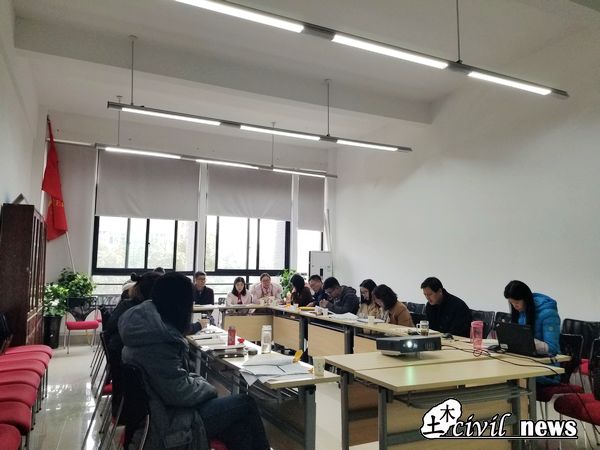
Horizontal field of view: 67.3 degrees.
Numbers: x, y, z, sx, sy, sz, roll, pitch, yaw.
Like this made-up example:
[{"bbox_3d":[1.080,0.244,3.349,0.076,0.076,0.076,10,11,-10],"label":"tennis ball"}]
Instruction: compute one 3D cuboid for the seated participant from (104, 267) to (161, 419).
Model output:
[{"bbox_3d":[-0.853,0.952,2.898,0.700,1.240,0.500,5,-7,-34],"label":"seated participant"}]

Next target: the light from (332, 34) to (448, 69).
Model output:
[{"bbox_3d":[0.788,-1.446,3.751,1.160,0.055,0.075,3,-6,-25],"label":"light"}]

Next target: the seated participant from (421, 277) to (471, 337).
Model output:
[{"bbox_3d":[1.495,1.206,4.786,0.780,1.300,0.520,3,-6,-23],"label":"seated participant"}]

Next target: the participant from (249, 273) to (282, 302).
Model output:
[{"bbox_3d":[-0.581,1.421,7.297,0.520,1.210,0.720,3,-6,-23],"label":"participant"}]

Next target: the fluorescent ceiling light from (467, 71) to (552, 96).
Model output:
[{"bbox_3d":[2.142,-1.448,4.551,1.180,0.070,0.110,3,-7,-26],"label":"fluorescent ceiling light"}]

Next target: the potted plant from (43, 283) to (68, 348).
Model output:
[{"bbox_3d":[-4.196,1.576,7.851,0.460,1.120,0.460,3,-7,-26],"label":"potted plant"}]

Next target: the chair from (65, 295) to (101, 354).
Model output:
[{"bbox_3d":[-3.706,1.706,7.673,0.500,0.830,0.550,4,-7,-32],"label":"chair"}]

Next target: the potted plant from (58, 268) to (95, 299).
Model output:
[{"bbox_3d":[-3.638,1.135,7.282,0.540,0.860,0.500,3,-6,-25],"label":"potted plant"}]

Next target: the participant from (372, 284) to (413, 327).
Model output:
[{"bbox_3d":[0.920,1.182,4.478,0.720,1.180,0.500,4,-7,-31],"label":"participant"}]

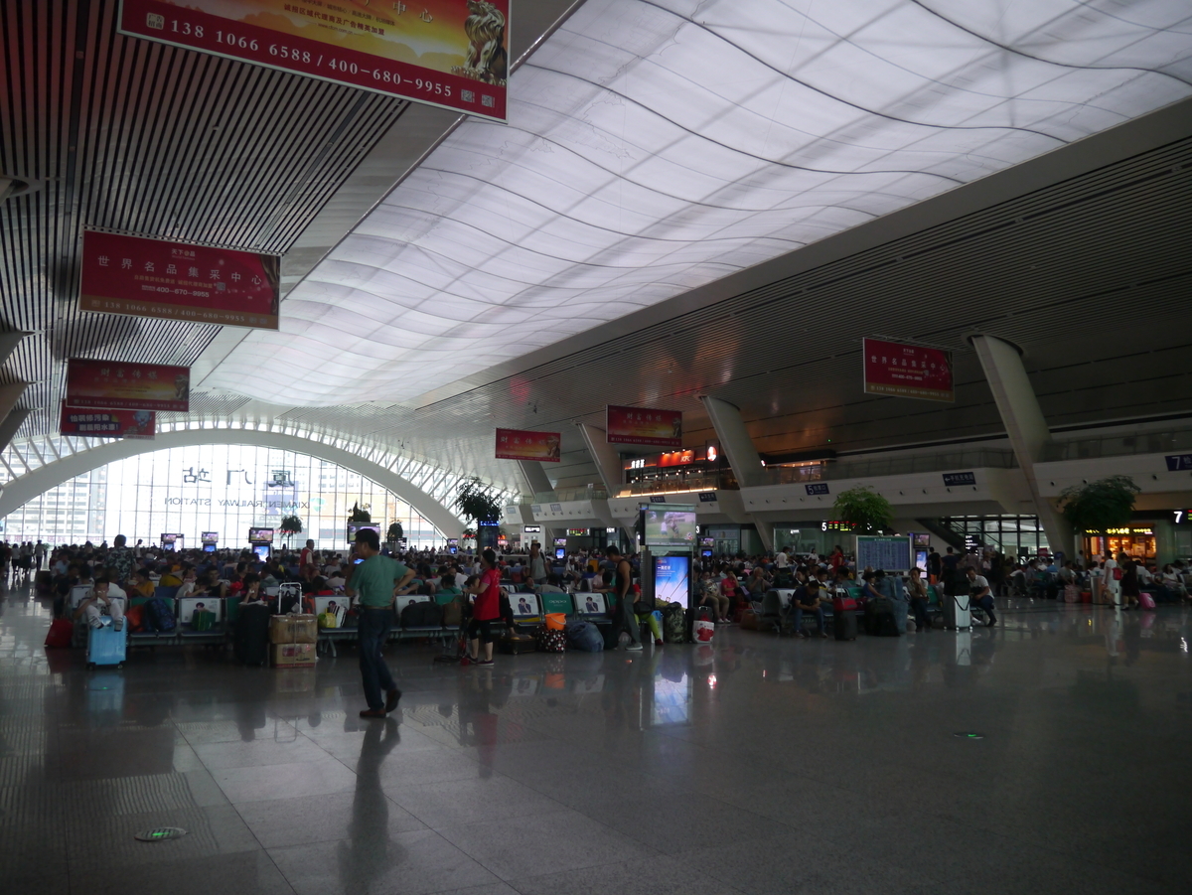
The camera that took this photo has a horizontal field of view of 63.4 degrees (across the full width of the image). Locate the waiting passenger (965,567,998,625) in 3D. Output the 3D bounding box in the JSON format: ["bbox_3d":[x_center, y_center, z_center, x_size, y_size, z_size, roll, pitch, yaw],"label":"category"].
[{"bbox_3d":[8.437,3.249,21.121,0.520,1.240,0.750,-4,-8,40],"label":"waiting passenger"}]

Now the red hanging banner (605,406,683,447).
[{"bbox_3d":[3.384,-1.401,66.072,6.109,2.518,0.250,4,-7,-29],"label":"red hanging banner"}]

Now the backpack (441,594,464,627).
[{"bbox_3d":[-2.166,2.475,14.656,0.310,0.460,0.220,4,-7,-29],"label":"backpack"}]

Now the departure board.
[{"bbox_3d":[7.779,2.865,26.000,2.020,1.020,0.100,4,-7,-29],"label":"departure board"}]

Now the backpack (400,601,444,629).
[{"bbox_3d":[-2.552,2.451,14.206,0.560,0.370,0.340,4,-7,-29],"label":"backpack"}]

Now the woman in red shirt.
[{"bbox_3d":[-1.563,2.198,13.399,0.500,1.580,0.460,-2,-6,25],"label":"woman in red shirt"}]

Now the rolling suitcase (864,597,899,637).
[{"bbox_3d":[5.174,3.081,17.566,0.470,0.680,0.360,4,-7,-29],"label":"rolling suitcase"}]

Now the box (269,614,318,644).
[{"bbox_3d":[-4.029,2.421,12.874,0.560,0.345,0.360,4,-7,-29],"label":"box"}]

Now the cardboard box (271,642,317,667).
[{"bbox_3d":[-4.097,2.776,13.100,0.500,0.280,0.380,4,-7,-27],"label":"cardboard box"}]

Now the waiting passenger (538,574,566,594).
[{"bbox_3d":[-0.776,2.803,17.214,0.520,1.160,0.720,4,-7,-29],"label":"waiting passenger"}]

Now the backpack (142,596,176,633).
[{"bbox_3d":[-5.899,2.235,13.002,0.380,0.460,0.260,4,-7,-29],"label":"backpack"}]

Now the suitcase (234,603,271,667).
[{"bbox_3d":[-4.610,2.504,12.965,0.420,0.820,0.300,4,-7,-29],"label":"suitcase"}]

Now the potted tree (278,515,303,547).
[{"bbox_3d":[-23.802,7.167,74.804,1.900,3.849,1.900,4,-7,-29],"label":"potted tree"}]

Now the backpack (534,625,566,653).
[{"bbox_3d":[-0.704,2.941,14.965,0.420,0.420,0.260,4,-7,-29],"label":"backpack"}]

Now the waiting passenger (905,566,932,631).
[{"bbox_3d":[6.444,3.056,19.451,0.500,1.220,0.680,1,-6,-5],"label":"waiting passenger"}]

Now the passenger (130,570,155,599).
[{"bbox_3d":[-7.100,2.509,15.159,0.650,1.220,0.550,4,-7,-29],"label":"passenger"}]

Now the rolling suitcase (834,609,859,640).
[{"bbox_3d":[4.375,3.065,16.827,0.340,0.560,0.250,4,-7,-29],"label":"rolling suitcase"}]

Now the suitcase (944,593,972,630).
[{"bbox_3d":[7.421,3.359,19.777,0.450,0.700,0.300,4,-7,-29],"label":"suitcase"}]

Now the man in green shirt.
[{"bbox_3d":[-2.019,1.650,9.166,0.440,1.720,0.530,-5,-8,42],"label":"man in green shirt"}]

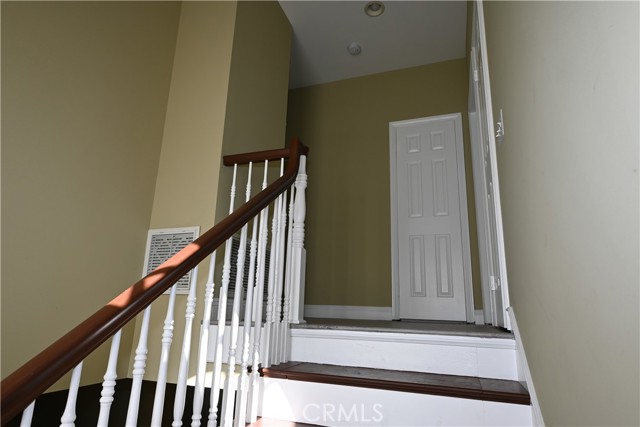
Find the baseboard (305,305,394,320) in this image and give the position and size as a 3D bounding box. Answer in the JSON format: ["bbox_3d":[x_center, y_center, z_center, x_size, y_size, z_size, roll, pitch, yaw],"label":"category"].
[{"bbox_3d":[0.261,1.010,3.812,0.952,0.129,0.016,-3,-15,20],"label":"baseboard"}]

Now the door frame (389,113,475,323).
[{"bbox_3d":[1.091,-0.005,3.766,0.745,2.110,0.060,-3,-15,20],"label":"door frame"}]

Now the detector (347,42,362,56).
[{"bbox_3d":[0.361,-1.722,3.910,0.142,0.045,0.142,-3,-15,20],"label":"detector"}]

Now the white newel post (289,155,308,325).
[{"bbox_3d":[-0.126,0.130,2.304,0.082,1.045,0.082,-3,-15,20],"label":"white newel post"}]

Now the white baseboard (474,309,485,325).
[{"bbox_3d":[1.449,0.939,3.381,0.081,0.126,0.016,-3,-15,20],"label":"white baseboard"}]

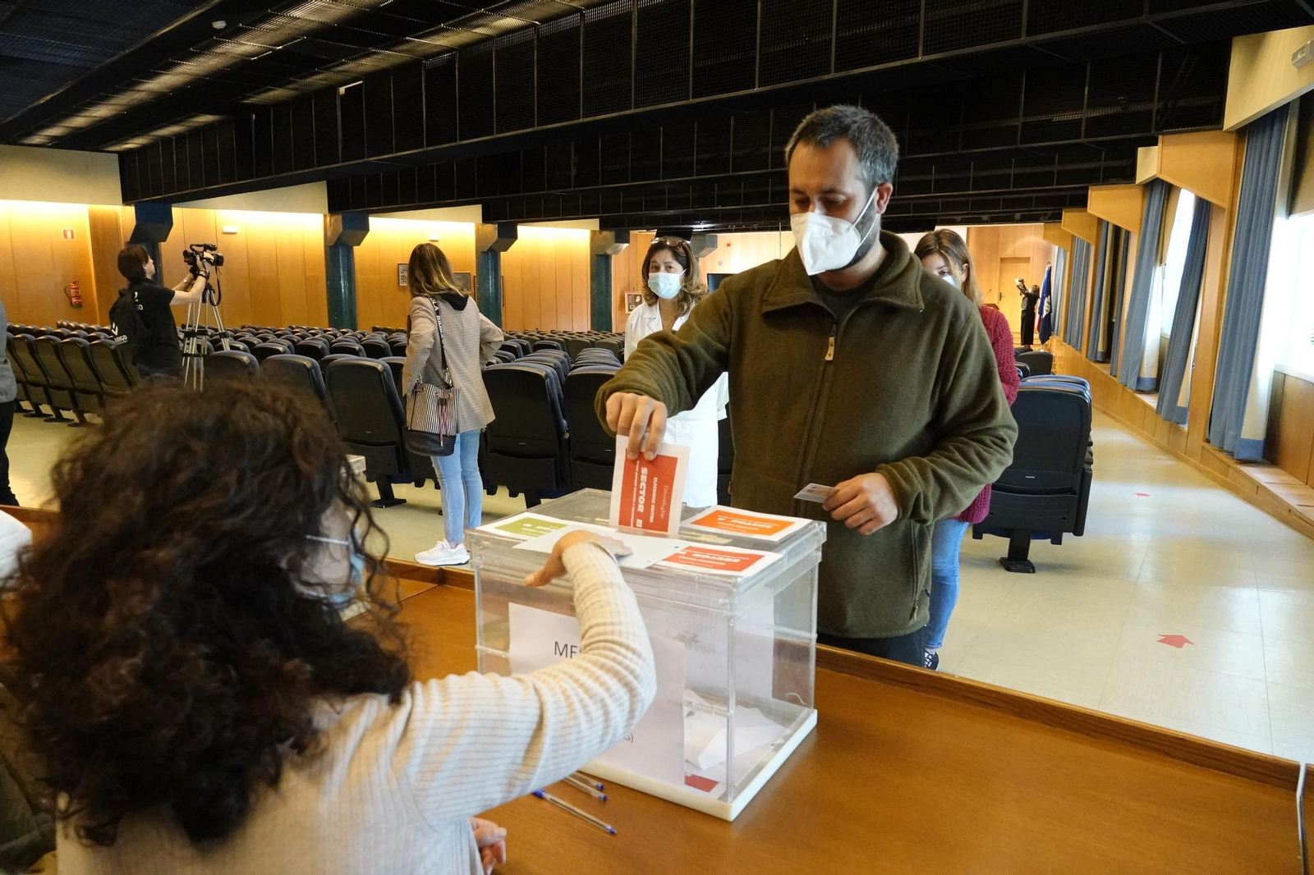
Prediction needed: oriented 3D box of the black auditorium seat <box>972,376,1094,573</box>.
[{"bbox_3d":[1.883,0.203,4.487,0.560,0.980,0.550,3,11,13],"label":"black auditorium seat"}]

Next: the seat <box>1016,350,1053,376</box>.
[{"bbox_3d":[4.755,-0.632,11.178,0.560,0.970,0.550,2,10,9],"label":"seat"}]

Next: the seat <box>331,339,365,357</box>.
[{"bbox_3d":[-3.461,-0.649,10.351,0.560,0.970,0.550,6,12,28],"label":"seat"}]

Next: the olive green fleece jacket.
[{"bbox_3d":[0.330,0.029,1.581,0.620,0.780,0.600,4,11,20],"label":"olive green fleece jacket"}]

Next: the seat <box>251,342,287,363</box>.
[{"bbox_3d":[-3.997,-0.546,9.584,0.540,0.970,0.600,4,10,20],"label":"seat"}]

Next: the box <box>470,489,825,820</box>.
[{"bbox_3d":[-0.011,0.300,1.361,0.446,0.332,0.320,6,11,30],"label":"box"}]

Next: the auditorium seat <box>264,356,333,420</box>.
[{"bbox_3d":[-2.305,-0.069,6.001,0.540,0.970,0.600,4,10,20],"label":"auditorium seat"}]

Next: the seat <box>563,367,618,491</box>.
[{"bbox_3d":[-0.215,0.059,5.242,0.540,0.970,0.600,4,10,20],"label":"seat"}]

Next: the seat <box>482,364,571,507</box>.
[{"bbox_3d":[-0.765,0.010,5.421,0.560,0.970,0.550,5,11,22],"label":"seat"}]

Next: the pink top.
[{"bbox_3d":[1.079,-0.111,3.302,0.520,0.800,0.360,5,11,22],"label":"pink top"}]

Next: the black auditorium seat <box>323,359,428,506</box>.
[{"bbox_3d":[-1.785,-0.037,5.814,0.540,0.970,0.600,4,10,20],"label":"black auditorium seat"}]

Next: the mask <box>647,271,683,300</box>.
[{"bbox_3d":[0.034,-0.621,3.580,0.150,0.110,0.090,3,15,17],"label":"mask"}]

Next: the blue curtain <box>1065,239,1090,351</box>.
[{"bbox_3d":[9.075,-3.122,18.999,0.200,2.340,3.900,4,10,20],"label":"blue curtain"}]

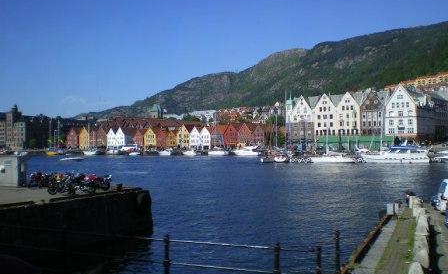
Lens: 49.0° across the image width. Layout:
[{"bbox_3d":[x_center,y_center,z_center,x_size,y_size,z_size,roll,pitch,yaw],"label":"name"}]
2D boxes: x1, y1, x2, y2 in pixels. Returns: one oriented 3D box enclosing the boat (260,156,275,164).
[{"bbox_3d":[15.000,7.100,162.000,6.000,2.800,2.600,-1,-1,31],"label":"boat"}]

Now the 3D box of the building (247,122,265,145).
[{"bbox_3d":[17.300,-0.300,264.000,7.500,12.500,9.000,-1,-1,31],"label":"building"}]

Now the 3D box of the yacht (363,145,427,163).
[{"bbox_3d":[54.731,5.194,158.000,20.250,6.120,5.300,-1,-1,31],"label":"yacht"}]

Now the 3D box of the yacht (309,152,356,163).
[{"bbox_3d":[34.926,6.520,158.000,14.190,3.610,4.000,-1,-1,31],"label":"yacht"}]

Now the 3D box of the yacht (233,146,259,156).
[{"bbox_3d":[10.692,6.786,240.000,12.780,5.250,4.000,-1,-1,31],"label":"yacht"}]

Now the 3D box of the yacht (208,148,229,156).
[{"bbox_3d":[-3.007,7.189,245.000,9.130,4.410,3.200,-1,-1,31],"label":"yacht"}]

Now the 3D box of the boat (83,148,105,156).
[{"bbox_3d":[-73.285,8.069,275.000,12.510,4.380,3.600,-1,-1,31],"label":"boat"}]

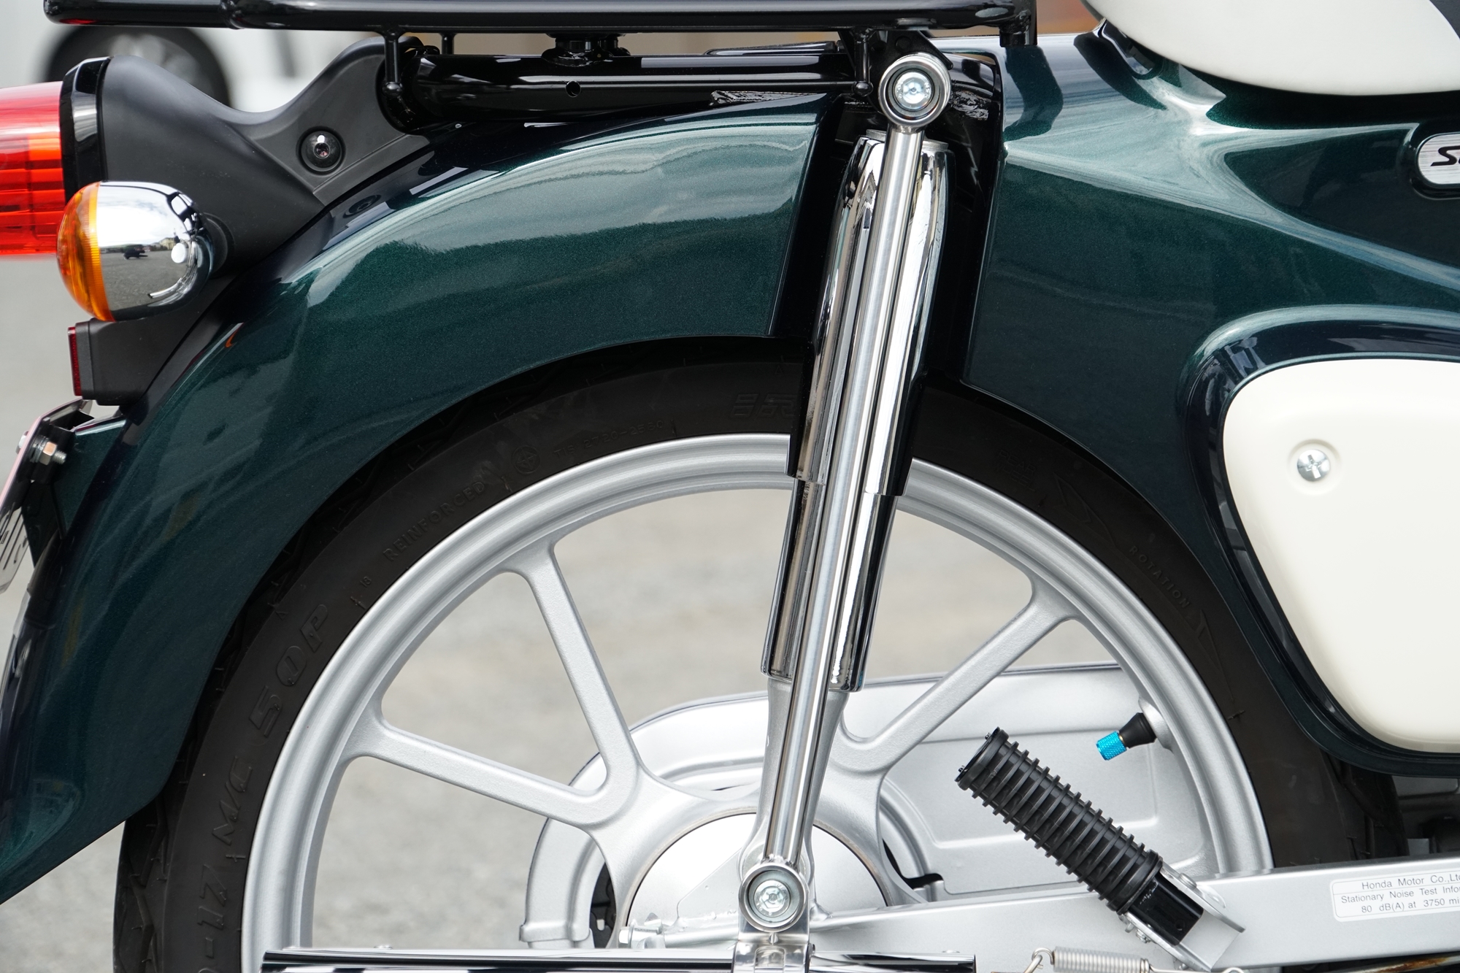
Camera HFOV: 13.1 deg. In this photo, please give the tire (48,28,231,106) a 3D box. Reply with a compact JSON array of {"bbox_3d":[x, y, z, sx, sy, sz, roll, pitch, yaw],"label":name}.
[{"bbox_3d":[-1.997,-1.291,21.500,0.620,0.620,0.200,0,5,-3],"label":"tire"}]

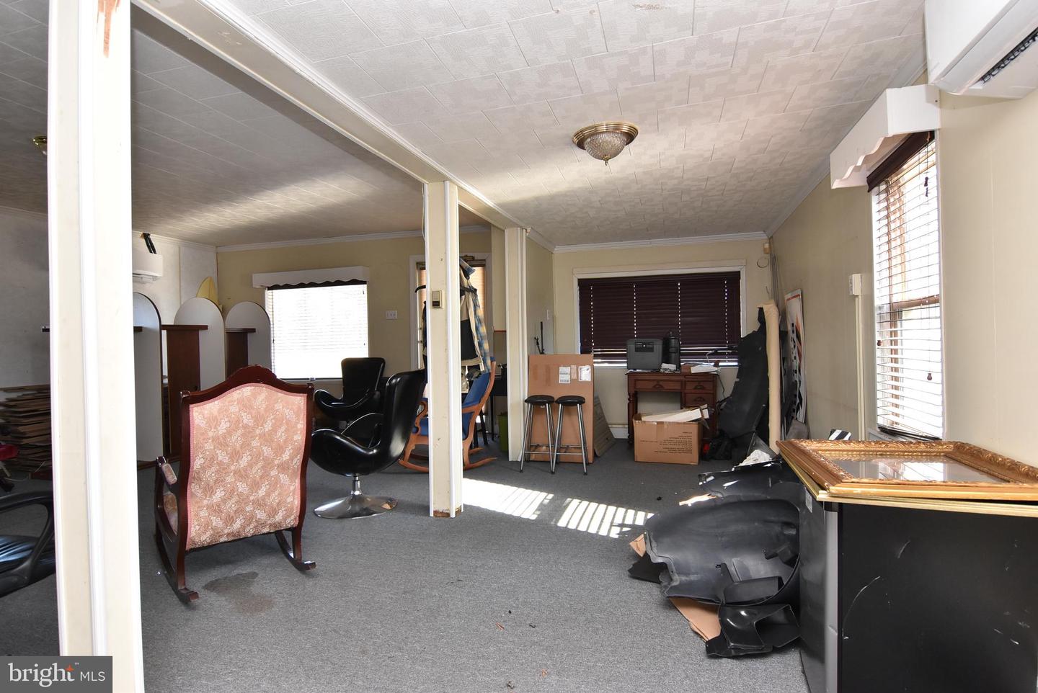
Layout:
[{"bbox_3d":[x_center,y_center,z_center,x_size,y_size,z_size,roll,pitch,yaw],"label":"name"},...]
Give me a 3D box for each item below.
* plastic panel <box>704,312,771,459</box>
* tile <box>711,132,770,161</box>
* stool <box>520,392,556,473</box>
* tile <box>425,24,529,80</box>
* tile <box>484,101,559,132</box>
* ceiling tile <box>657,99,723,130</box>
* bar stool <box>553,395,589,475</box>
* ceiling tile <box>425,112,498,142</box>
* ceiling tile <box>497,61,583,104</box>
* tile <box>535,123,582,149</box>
[{"bbox_3d":[2.084,0.338,5.009,0.560,1.400,0.450,-1,1,16],"label":"plastic panel"},{"bbox_3d":[1.303,-1.168,3.058,0.305,0.018,0.300,-2,0,15],"label":"tile"},{"bbox_3d":[0.184,0.775,4.726,0.300,0.650,0.300,-1,1,16],"label":"stool"},{"bbox_3d":[-0.152,-1.114,1.961,0.305,0.015,0.305,-2,0,16],"label":"tile"},{"bbox_3d":[0.018,-1.125,2.539,0.305,0.015,0.305,-2,0,16],"label":"tile"},{"bbox_3d":[0.845,-1.147,2.580,0.305,0.018,0.300,-2,0,15],"label":"ceiling tile"},{"bbox_3d":[0.441,0.765,4.570,0.285,0.650,0.310,-1,0,7],"label":"bar stool"},{"bbox_3d":[-0.288,-1.111,2.624,0.305,0.020,0.297,-1,1,16],"label":"ceiling tile"},{"bbox_3d":[0.095,-1.127,2.208,0.305,0.020,0.305,-2,1,15],"label":"ceiling tile"},{"bbox_3d":[0.264,-1.136,2.782,0.305,0.015,0.305,-2,0,16],"label":"tile"}]

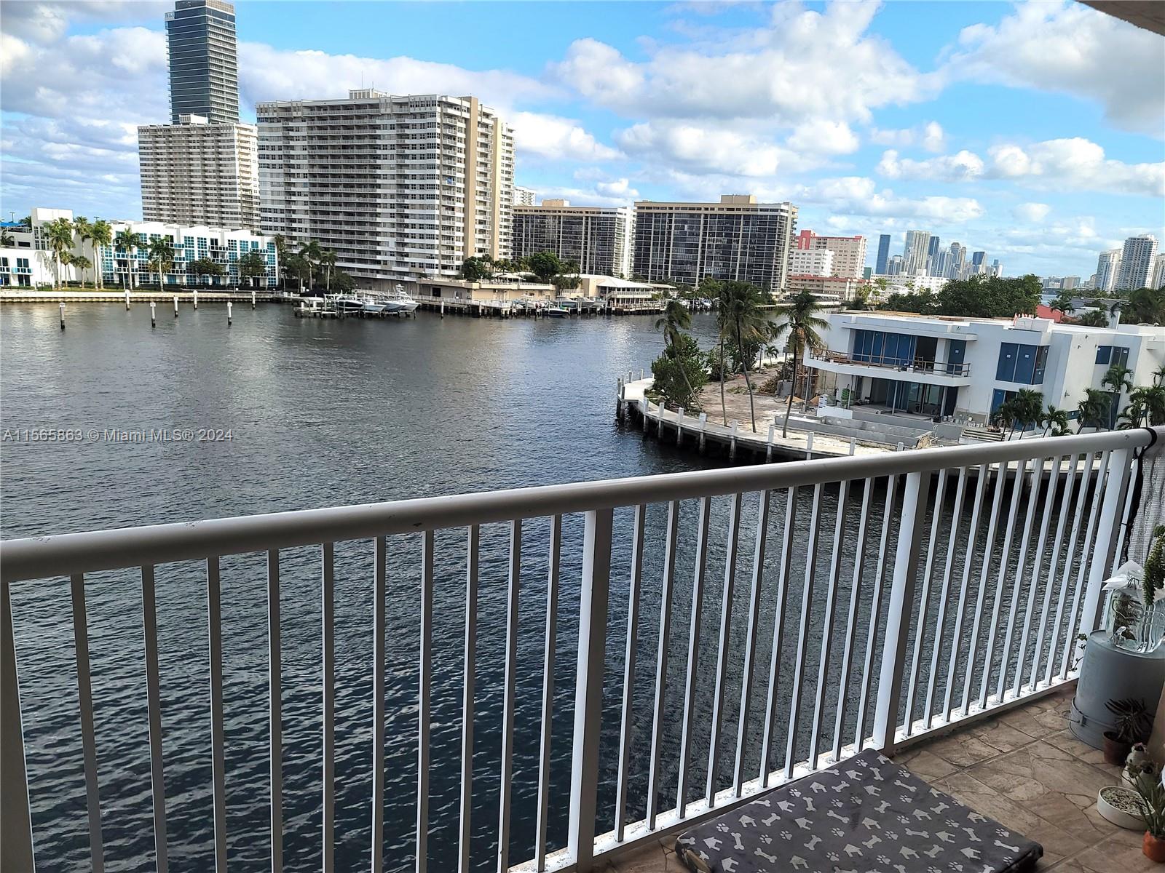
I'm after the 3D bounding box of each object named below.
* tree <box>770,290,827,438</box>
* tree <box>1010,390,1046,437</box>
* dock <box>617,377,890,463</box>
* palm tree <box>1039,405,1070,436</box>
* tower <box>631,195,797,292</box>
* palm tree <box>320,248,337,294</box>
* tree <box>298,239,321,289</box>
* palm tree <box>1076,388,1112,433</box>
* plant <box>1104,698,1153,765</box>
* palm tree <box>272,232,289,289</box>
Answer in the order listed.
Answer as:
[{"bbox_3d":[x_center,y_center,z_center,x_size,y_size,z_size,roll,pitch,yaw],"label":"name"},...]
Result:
[{"bbox_3d":[17.195,-5.724,67.208,4.700,11.988,4.700,3,12,0],"label":"tree"},{"bbox_3d":[36.528,-1.589,68.981,2.900,4.790,2.800,3,12,0],"label":"tree"},{"bbox_3d":[11.017,-1.899,78.831,11.500,2.300,38.000,-2,13,-23],"label":"dock"},{"bbox_3d":[39.344,-1.020,70.144,2.600,3.486,2.600,3,12,0],"label":"palm tree"},{"bbox_3d":[63.276,-92.838,403.931,73.000,44.500,27.000,9,14,26],"label":"tower"},{"bbox_3d":[-69.094,-45.301,229.336,4.500,12.065,4.500,3,12,0],"label":"palm tree"},{"bbox_3d":[-73.233,-45.949,226.789,6.000,13.966,5.800,3,12,0],"label":"tree"},{"bbox_3d":[43.718,-1.830,71.973,3.000,4.758,2.900,3,12,0],"label":"palm tree"},{"bbox_3d":[1.926,1.033,2.970,0.170,0.238,0.170,3,12,0],"label":"plant"},{"bbox_3d":[-81.862,-47.389,228.276,4.500,15.254,4.500,3,12,0],"label":"palm tree"}]

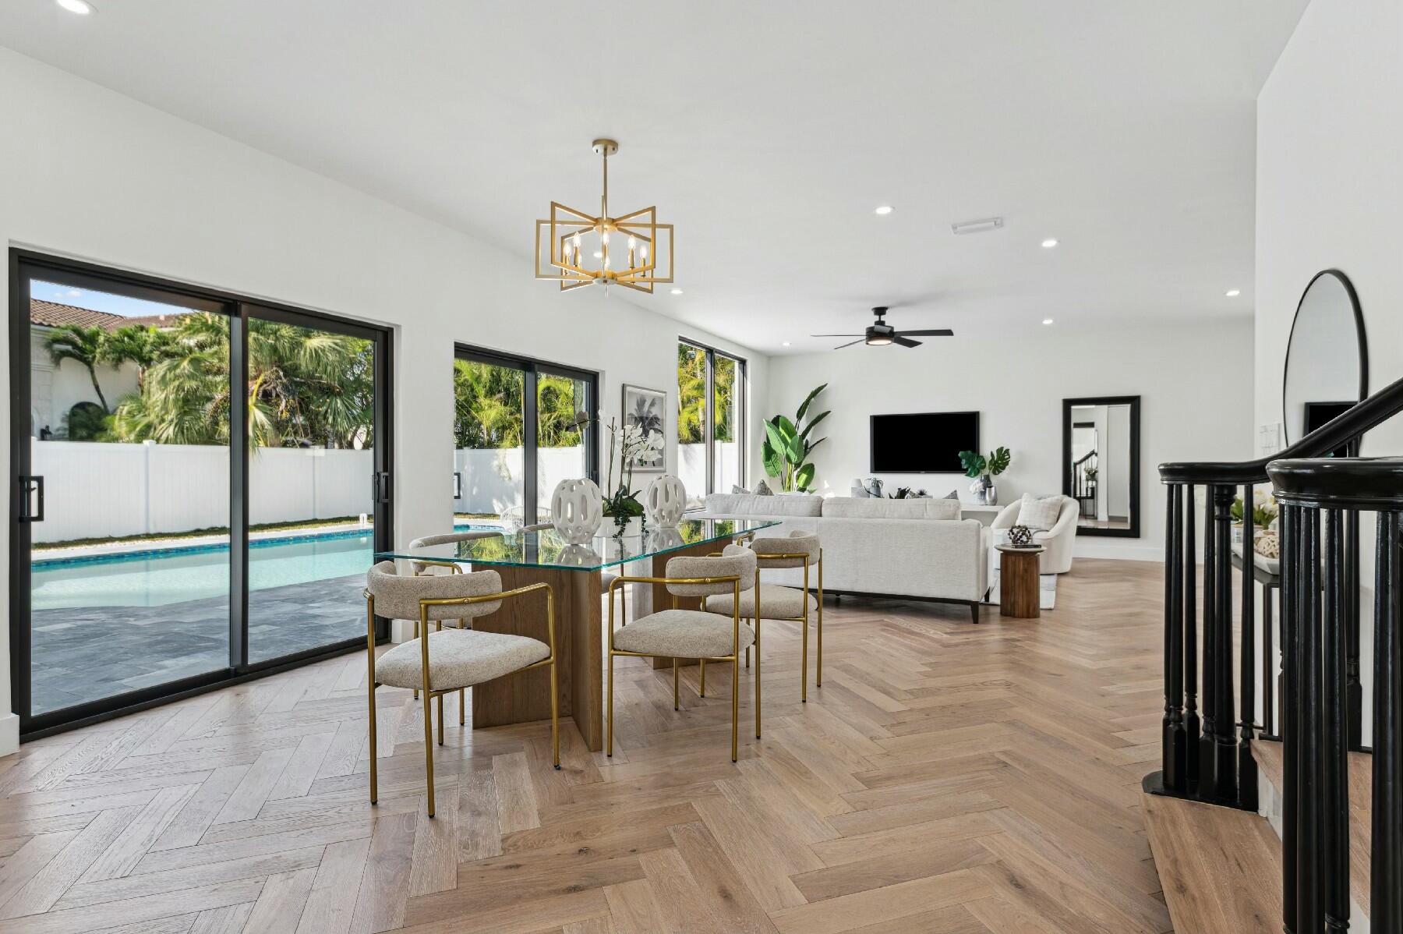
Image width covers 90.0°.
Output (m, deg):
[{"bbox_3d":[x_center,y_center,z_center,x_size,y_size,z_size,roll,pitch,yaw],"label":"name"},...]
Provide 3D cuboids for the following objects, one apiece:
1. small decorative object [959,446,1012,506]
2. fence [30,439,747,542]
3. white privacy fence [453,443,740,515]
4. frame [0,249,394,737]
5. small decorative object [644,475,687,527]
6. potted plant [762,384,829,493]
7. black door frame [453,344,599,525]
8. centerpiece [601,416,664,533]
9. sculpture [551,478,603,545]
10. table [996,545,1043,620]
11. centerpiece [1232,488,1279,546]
[{"bbox_3d":[3.678,0.113,9.109,0.615,0.763,0.377,0,0,26],"label":"small decorative object"},{"bbox_3d":[-5.519,0.434,13.660,10.600,1.870,10.200,0,0,26],"label":"fence"},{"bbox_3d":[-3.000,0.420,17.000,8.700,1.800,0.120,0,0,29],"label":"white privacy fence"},{"bbox_3d":[-2.469,0.125,3.731,0.140,2.052,1.904,0,0,26],"label":"frame"},{"bbox_3d":[-0.220,0.210,4.260,0.240,0.315,0.240,0,0,0],"label":"small decorative object"},{"bbox_3d":[1.276,-0.023,9.733,0.900,2.220,0.800,0,0,26],"label":"potted plant"},{"bbox_3d":[-1.424,0.116,5.737,0.110,2.000,1.860,0,0,26],"label":"black door frame"},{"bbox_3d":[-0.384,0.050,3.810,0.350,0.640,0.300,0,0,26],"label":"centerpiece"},{"bbox_3d":[-0.664,0.238,3.738,0.268,0.342,0.268,0,0,0],"label":"sculpture"},{"bbox_3d":[2.489,0.898,5.465,0.367,0.523,0.367,0,0,26],"label":"table"},{"bbox_3d":[2.268,0.204,2.875,0.178,0.238,0.218,0,0,26],"label":"centerpiece"}]

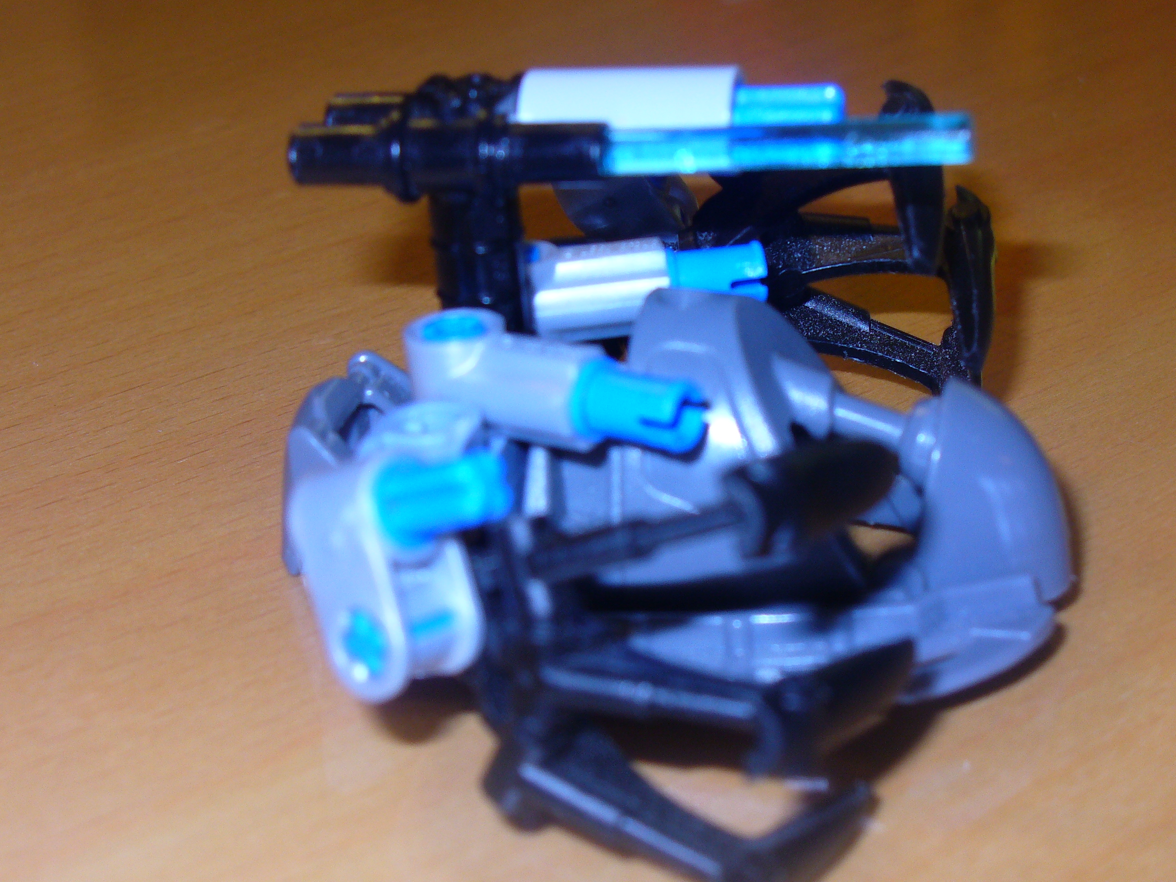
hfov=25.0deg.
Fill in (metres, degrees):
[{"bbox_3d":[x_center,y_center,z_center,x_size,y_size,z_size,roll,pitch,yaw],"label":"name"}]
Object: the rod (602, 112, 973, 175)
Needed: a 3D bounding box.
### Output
[{"bbox_3d":[0.014,-0.022,0.192,0.027,0.004,0.004,-2,31,0],"label":"rod"}]

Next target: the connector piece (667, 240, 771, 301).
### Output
[{"bbox_3d":[0.010,-0.013,0.213,0.008,0.005,0.005,-6,31,0],"label":"connector piece"}]

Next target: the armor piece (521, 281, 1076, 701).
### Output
[{"bbox_3d":[0.016,0.004,0.200,0.039,0.021,0.024,-1,31,1],"label":"armor piece"}]

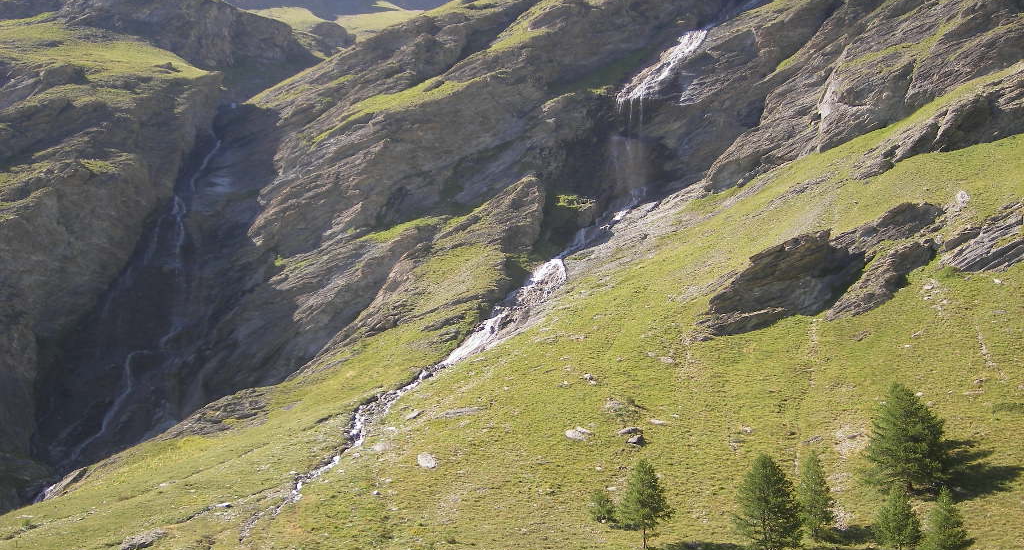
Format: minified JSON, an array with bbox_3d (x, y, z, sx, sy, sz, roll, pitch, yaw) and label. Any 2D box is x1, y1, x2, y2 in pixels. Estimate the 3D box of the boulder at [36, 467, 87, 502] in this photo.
[{"bbox_3d":[-44.035,20.524,142.000,4.700,3.100,3.500,0,-9,0],"label":"boulder"}]

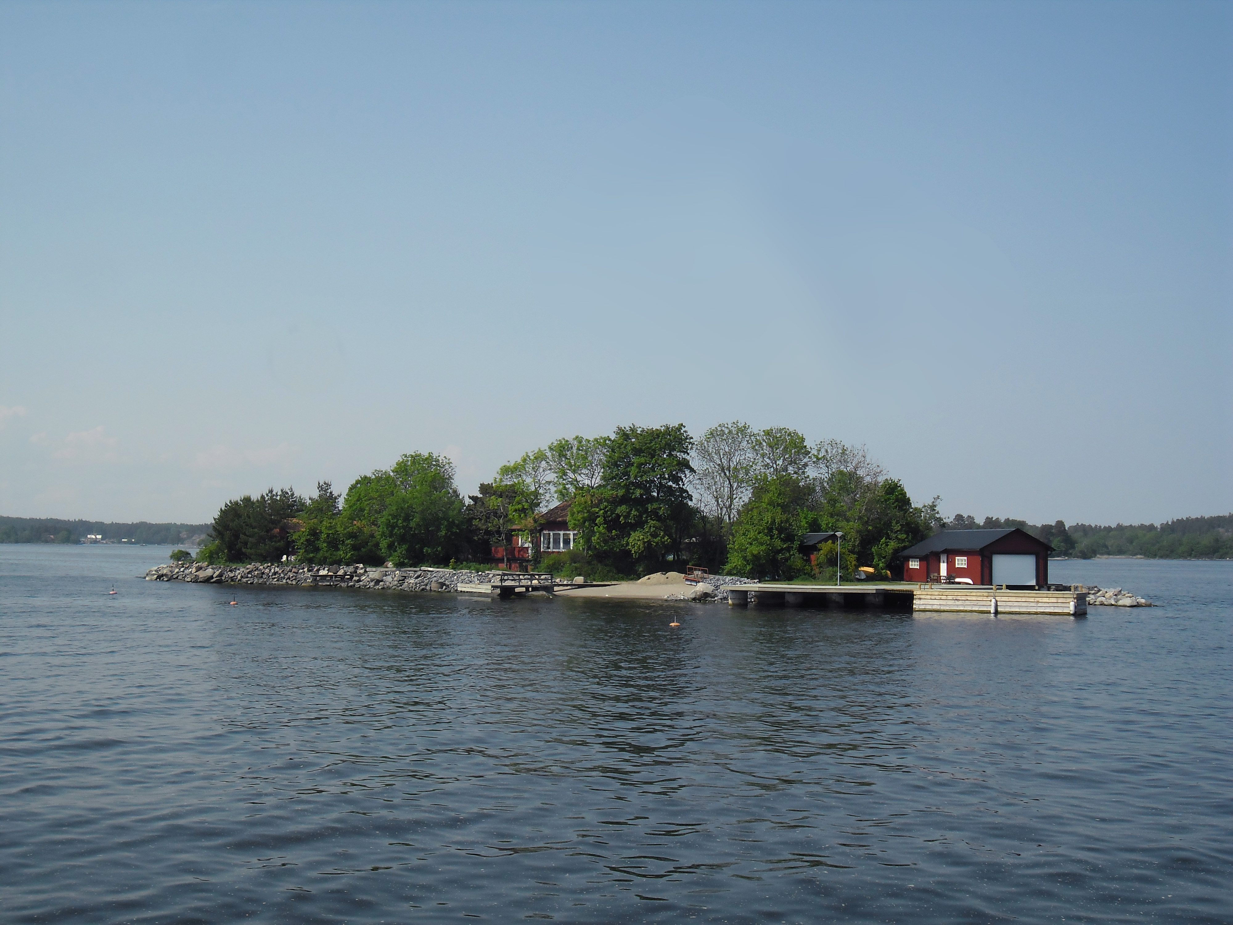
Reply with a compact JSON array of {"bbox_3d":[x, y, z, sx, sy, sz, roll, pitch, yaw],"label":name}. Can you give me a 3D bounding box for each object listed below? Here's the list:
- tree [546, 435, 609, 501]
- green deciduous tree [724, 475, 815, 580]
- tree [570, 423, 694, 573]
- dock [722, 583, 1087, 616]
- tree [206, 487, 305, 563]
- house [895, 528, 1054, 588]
[{"bbox_3d":[-3.135,3.628,150.012,7.283,12.539,7.000,1,-3,-1],"label":"tree"},{"bbox_3d":[11.719,4.968,119.911,6.707,8.100,6.500,0,-3,6],"label":"green deciduous tree"},{"bbox_3d":[1.422,3.202,136.018,10.449,13.042,9.500,1,-3,1],"label":"tree"},{"bbox_3d":[18.977,9.116,105.470,23.309,1.600,6.000,0,-3,12],"label":"dock"},{"bbox_3d":[-36.009,6.310,156.860,9.639,7.513,8.500,1,-3,-13],"label":"tree"},{"bbox_3d":[26.487,7.034,116.520,7.030,4.146,10.280,2,-3,-18],"label":"house"}]

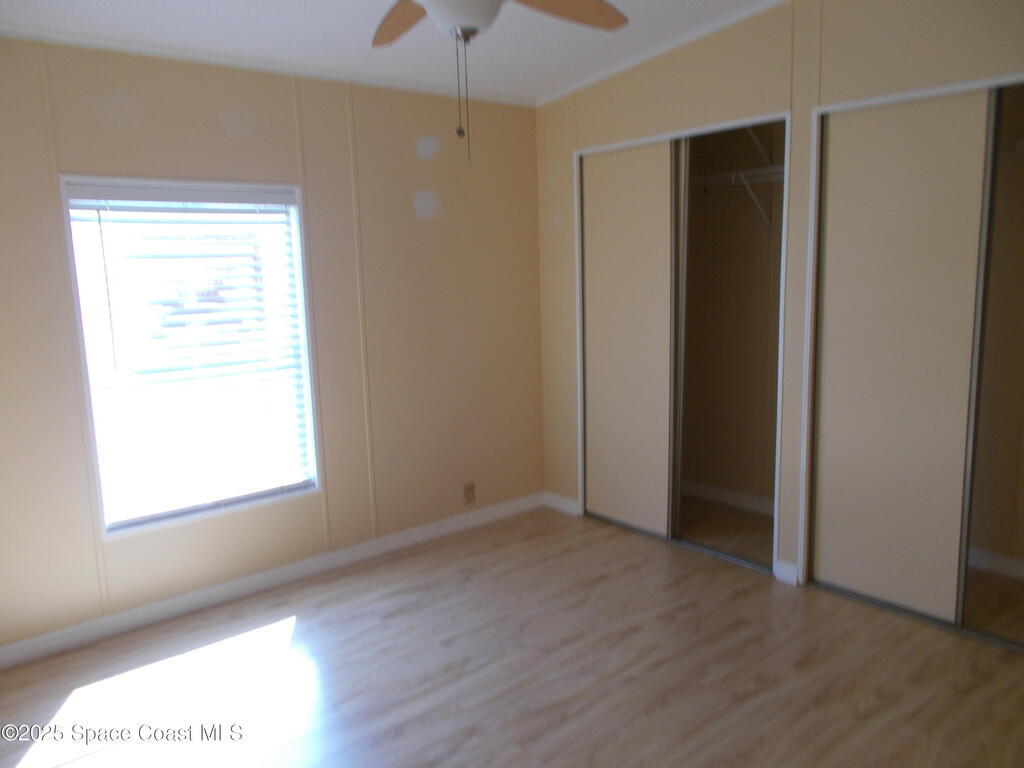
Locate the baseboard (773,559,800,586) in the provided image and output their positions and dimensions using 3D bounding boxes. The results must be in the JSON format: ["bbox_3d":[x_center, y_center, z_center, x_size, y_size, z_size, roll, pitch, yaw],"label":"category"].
[{"bbox_3d":[1.241,0.861,3.488,0.015,0.087,0.113,-9,12,-39],"label":"baseboard"}]

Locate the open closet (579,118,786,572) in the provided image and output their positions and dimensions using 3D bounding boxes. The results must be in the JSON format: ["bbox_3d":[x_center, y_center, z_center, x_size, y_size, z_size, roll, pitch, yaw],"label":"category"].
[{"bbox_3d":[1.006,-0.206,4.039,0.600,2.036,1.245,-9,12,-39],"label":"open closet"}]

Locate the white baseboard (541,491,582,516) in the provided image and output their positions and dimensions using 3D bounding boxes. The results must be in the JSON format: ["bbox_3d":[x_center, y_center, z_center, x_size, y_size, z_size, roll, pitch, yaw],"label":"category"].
[{"bbox_3d":[0.291,0.717,4.597,0.015,0.079,0.269,-9,12,-39],"label":"white baseboard"}]

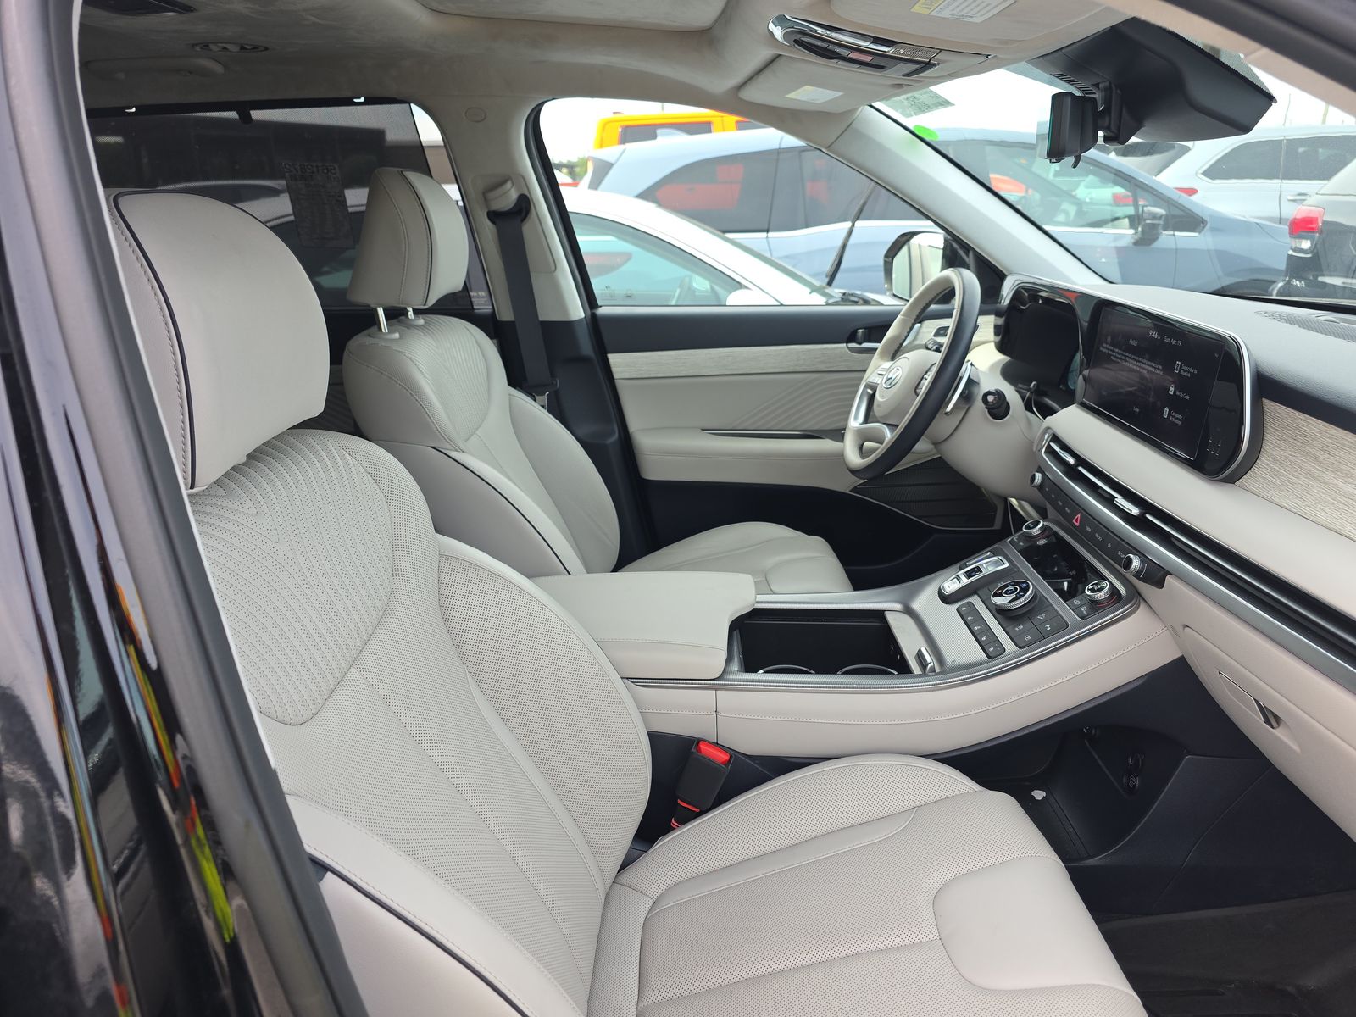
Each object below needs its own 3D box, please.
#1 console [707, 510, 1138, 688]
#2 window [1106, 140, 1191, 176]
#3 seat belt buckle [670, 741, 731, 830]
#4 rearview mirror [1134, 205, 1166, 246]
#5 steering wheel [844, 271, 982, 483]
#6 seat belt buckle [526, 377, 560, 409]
[{"bbox_3d":[0.285,0.126,1.160,0.490,0.170,0.290,0,19,2],"label":"console"},{"bbox_3d":[4.201,-3.206,8.300,0.220,0.420,1.200,-16,25,-37],"label":"window"},{"bbox_3d":[0.023,0.335,1.061,0.050,0.125,0.030,19,19,-5],"label":"seat belt buckle"},{"bbox_3d":[2.852,-1.711,5.450,0.130,0.225,0.220,0,19,2],"label":"rearview mirror"},{"bbox_3d":[0.385,-0.211,1.465,0.090,0.365,0.365,24,18,-7],"label":"steering wheel"},{"bbox_3d":[-0.273,-0.225,1.796,0.066,0.078,0.018,-6,19,4],"label":"seat belt buckle"}]

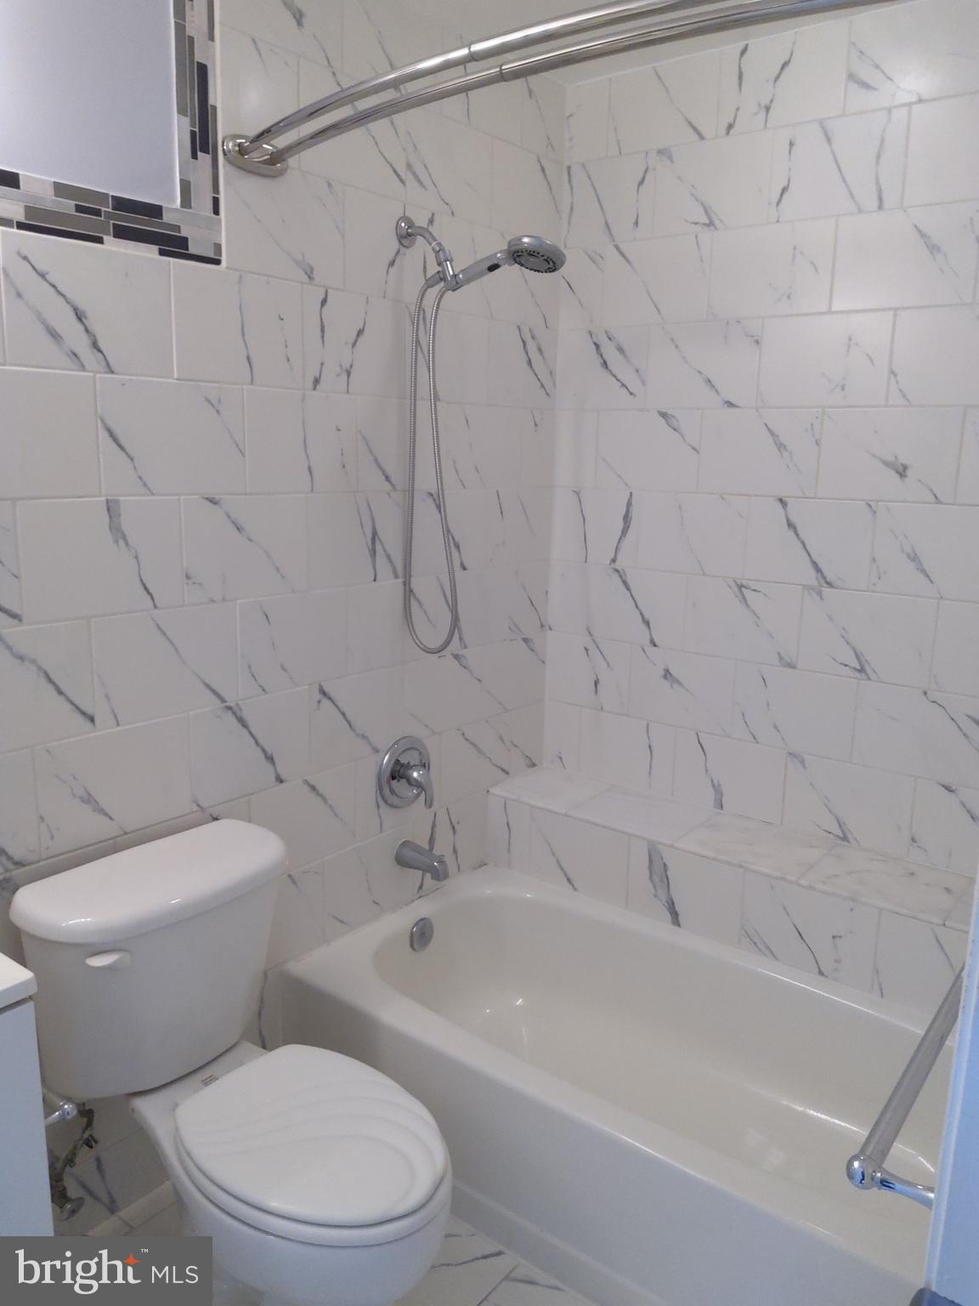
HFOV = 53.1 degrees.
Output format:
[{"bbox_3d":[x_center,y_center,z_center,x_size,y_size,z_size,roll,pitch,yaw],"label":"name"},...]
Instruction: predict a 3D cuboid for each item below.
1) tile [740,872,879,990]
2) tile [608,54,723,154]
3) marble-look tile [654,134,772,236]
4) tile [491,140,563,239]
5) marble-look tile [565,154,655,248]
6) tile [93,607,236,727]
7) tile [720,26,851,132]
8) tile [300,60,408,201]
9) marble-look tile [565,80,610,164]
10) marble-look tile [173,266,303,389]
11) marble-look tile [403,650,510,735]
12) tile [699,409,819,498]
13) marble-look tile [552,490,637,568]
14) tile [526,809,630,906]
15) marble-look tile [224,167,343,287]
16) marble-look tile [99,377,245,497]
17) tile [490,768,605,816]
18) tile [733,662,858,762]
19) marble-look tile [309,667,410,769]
[{"bbox_3d":[0.697,0.607,2.150,0.294,0.195,0.010,10,15,37],"label":"tile"},{"bbox_3d":[0.420,-1.321,2.373,0.300,0.184,0.010,10,15,37],"label":"tile"},{"bbox_3d":[0.527,-1.109,2.328,0.300,0.200,0.010,10,15,37],"label":"marble-look tile"},{"bbox_3d":[0.098,-1.152,2.480,0.010,0.204,0.302,10,15,37],"label":"tile"},{"bbox_3d":[0.303,-1.145,2.495,0.260,0.202,0.010,10,15,37],"label":"marble-look tile"},{"bbox_3d":[-0.601,0.018,1.842,0.010,0.204,0.302,10,15,37],"label":"tile"},{"bbox_3d":[0.657,-1.272,2.189,0.299,0.184,0.010,10,15,37],"label":"tile"},{"bbox_3d":[-0.276,-1.058,2.004,0.010,0.203,0.301,10,15,37],"label":"tile"},{"bbox_3d":[0.254,-1.354,2.499,0.123,0.185,0.010,10,15,37],"label":"marble-look tile"},{"bbox_3d":[-0.472,-0.615,1.862,0.010,0.204,0.302,10,15,37],"label":"marble-look tile"},{"bbox_3d":[-0.115,0.104,2.485,0.010,0.200,0.305,10,15,37],"label":"marble-look tile"},{"bbox_3d":[0.646,-0.479,2.350,0.300,0.200,0.010,10,15,37],"label":"tile"},{"bbox_3d":[0.287,-0.345,2.656,0.269,0.202,0.010,10,15,37],"label":"marble-look tile"},{"bbox_3d":[0.230,0.523,2.539,0.299,0.192,0.010,10,15,37],"label":"tile"},{"bbox_3d":[-0.394,-0.820,1.881,0.010,0.201,0.296,10,15,37],"label":"marble-look tile"},{"bbox_3d":[-0.563,-0.384,1.758,0.010,0.202,0.299,10,15,37],"label":"marble-look tile"},{"bbox_3d":[0.175,0.383,2.732,0.241,0.010,0.268,10,15,37],"label":"tile"},{"bbox_3d":[0.741,0.138,2.389,0.300,0.200,0.010,10,15,37],"label":"tile"},{"bbox_3d":[-0.304,0.148,2.260,0.010,0.204,0.302,10,15,37],"label":"marble-look tile"}]

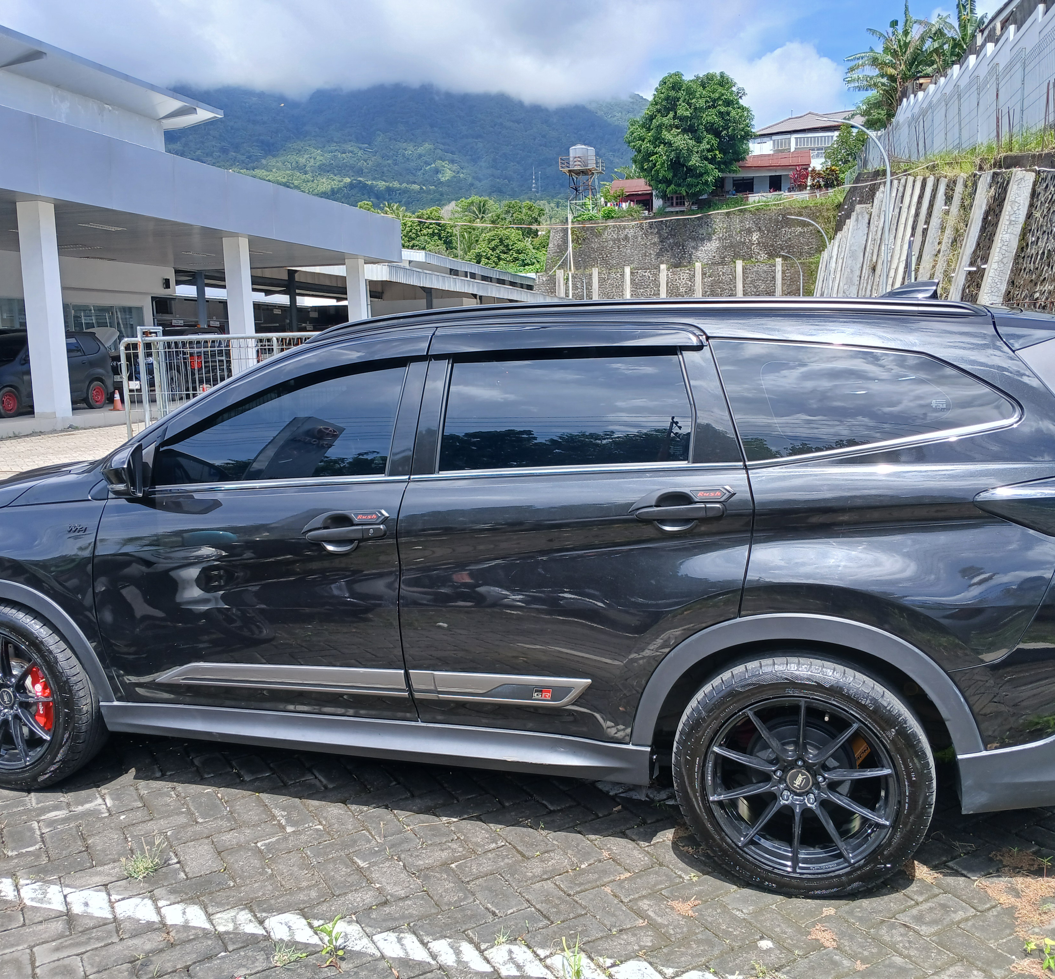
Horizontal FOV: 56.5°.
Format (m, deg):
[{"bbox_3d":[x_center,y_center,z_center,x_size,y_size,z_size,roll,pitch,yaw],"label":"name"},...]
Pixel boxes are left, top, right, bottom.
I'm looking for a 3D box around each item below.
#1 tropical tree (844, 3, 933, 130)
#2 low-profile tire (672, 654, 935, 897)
[{"bbox_3d":[18.437,-21.505,50.000,4.200,6.100,4.100,-2,7,0],"label":"tropical tree"},{"bbox_3d":[0.758,0.780,2.726,0.670,0.660,0.225,1,7,17],"label":"low-profile tire"}]

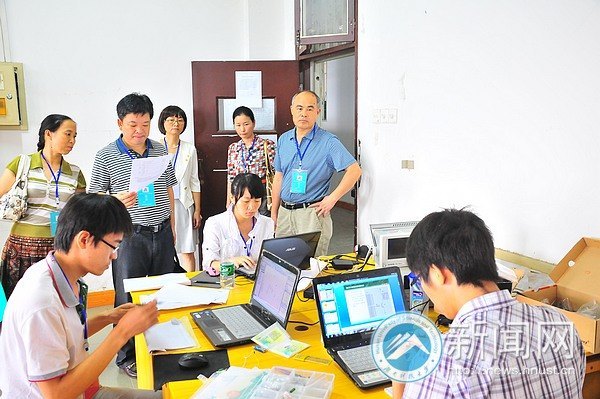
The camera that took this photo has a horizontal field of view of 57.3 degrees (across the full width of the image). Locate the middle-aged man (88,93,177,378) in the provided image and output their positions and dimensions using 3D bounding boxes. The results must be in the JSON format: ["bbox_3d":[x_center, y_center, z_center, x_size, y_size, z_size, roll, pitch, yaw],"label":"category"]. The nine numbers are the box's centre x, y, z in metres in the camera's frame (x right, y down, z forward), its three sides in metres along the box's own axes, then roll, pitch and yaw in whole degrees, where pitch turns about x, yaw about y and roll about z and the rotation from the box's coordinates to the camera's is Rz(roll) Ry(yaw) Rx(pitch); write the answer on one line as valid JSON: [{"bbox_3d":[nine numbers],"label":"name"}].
[{"bbox_3d":[-0.988,0.231,3.336,0.540,1.700,0.380,-4,9,-25],"label":"middle-aged man"}]

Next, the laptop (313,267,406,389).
[{"bbox_3d":[0.278,0.417,1.841,0.350,0.256,0.353,-4,9,-22],"label":"laptop"}]

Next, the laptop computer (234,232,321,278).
[{"bbox_3d":[-0.121,0.280,2.849,0.350,0.245,0.317,-6,10,-34],"label":"laptop computer"}]

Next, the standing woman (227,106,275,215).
[{"bbox_3d":[-0.353,0.158,4.013,0.410,1.651,0.280,2,8,14],"label":"standing woman"}]

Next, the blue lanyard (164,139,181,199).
[{"bbox_3d":[-0.870,-0.215,3.750,0.120,0.430,0.150,-2,9,-8],"label":"blue lanyard"}]

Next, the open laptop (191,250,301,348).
[{"bbox_3d":[-0.223,0.378,2.160,0.327,0.249,0.350,-4,9,-26],"label":"open laptop"}]

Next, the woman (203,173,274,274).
[{"bbox_3d":[-0.287,0.476,3.139,0.470,1.267,0.700,-5,9,-30],"label":"woman"}]

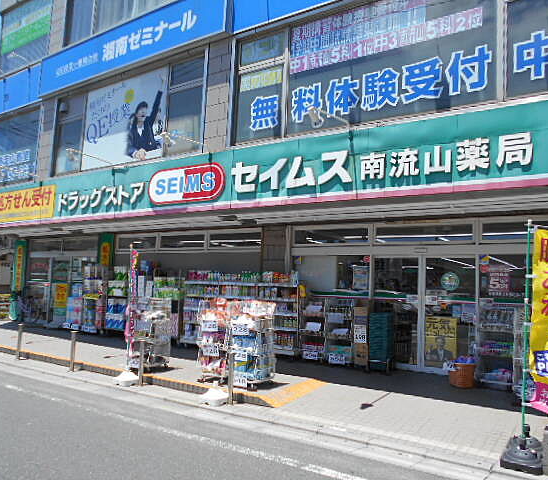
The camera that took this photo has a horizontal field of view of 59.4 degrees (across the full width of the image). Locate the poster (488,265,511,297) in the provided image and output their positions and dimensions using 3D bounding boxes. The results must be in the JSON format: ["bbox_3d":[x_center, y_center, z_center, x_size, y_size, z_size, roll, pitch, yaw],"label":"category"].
[{"bbox_3d":[3.840,0.705,8.210,0.360,0.510,0.020,-1,-7,35],"label":"poster"}]

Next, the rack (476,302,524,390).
[{"bbox_3d":[3.748,1.712,7.834,0.680,1.360,0.500,-2,-8,34],"label":"rack"}]

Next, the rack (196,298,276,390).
[{"bbox_3d":[-0.552,1.535,7.302,1.010,1.240,0.580,-1,-7,35],"label":"rack"}]

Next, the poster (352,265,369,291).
[{"bbox_3d":[1.745,0.774,9.672,0.370,0.490,0.020,-1,-7,35],"label":"poster"}]

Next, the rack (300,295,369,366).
[{"bbox_3d":[1.246,1.767,9.517,1.370,1.280,0.430,-1,-7,35],"label":"rack"}]

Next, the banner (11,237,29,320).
[{"bbox_3d":[-8.756,1.404,16.640,0.650,2.720,0.150,-2,-8,34],"label":"banner"}]

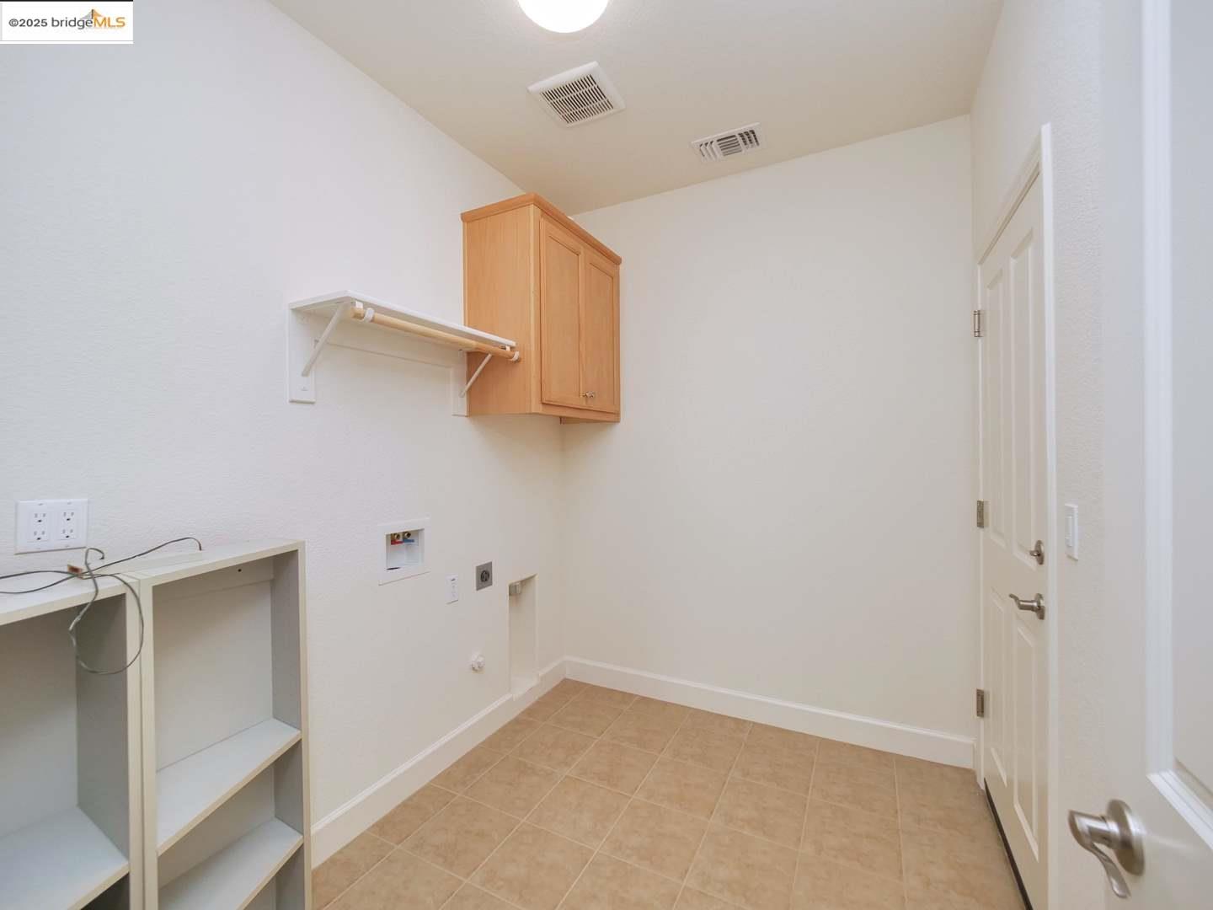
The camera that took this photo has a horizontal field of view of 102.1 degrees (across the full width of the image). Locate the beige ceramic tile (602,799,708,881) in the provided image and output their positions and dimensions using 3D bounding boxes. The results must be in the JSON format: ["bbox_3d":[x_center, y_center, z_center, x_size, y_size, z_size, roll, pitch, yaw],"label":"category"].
[{"bbox_3d":[0.174,1.339,1.720,0.303,0.011,0.297,-1,0,27],"label":"beige ceramic tile"}]

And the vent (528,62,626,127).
[{"bbox_3d":[-0.111,-1.400,1.929,0.285,0.028,0.255,-1,0,27],"label":"vent"}]

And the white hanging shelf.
[{"bbox_3d":[-0.692,-0.323,1.827,0.295,0.310,0.800,-1,0,27],"label":"white hanging shelf"}]

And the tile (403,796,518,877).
[{"bbox_3d":[-0.506,1.346,1.738,0.303,0.011,0.297,-1,0,27],"label":"tile"}]

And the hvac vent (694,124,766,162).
[{"bbox_3d":[0.560,-1.420,2.246,0.298,0.016,0.158,-1,0,27],"label":"hvac vent"}]

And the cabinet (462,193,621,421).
[{"bbox_3d":[-0.292,-0.641,2.514,0.387,0.930,0.820,-1,0,27],"label":"cabinet"}]

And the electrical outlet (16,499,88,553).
[{"bbox_3d":[-1.222,0.154,1.086,0.009,0.114,0.112,-1,0,27],"label":"electrical outlet"}]

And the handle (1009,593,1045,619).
[{"bbox_3d":[1.127,0.397,1.324,0.057,0.067,0.130,-1,0,27],"label":"handle"}]

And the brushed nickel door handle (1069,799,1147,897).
[{"bbox_3d":[0.515,0.405,0.502,0.056,0.067,0.130,-1,0,27],"label":"brushed nickel door handle"}]

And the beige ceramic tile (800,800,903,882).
[{"bbox_3d":[0.854,1.332,1.709,0.303,0.011,0.297,-1,0,27],"label":"beige ceramic tile"}]

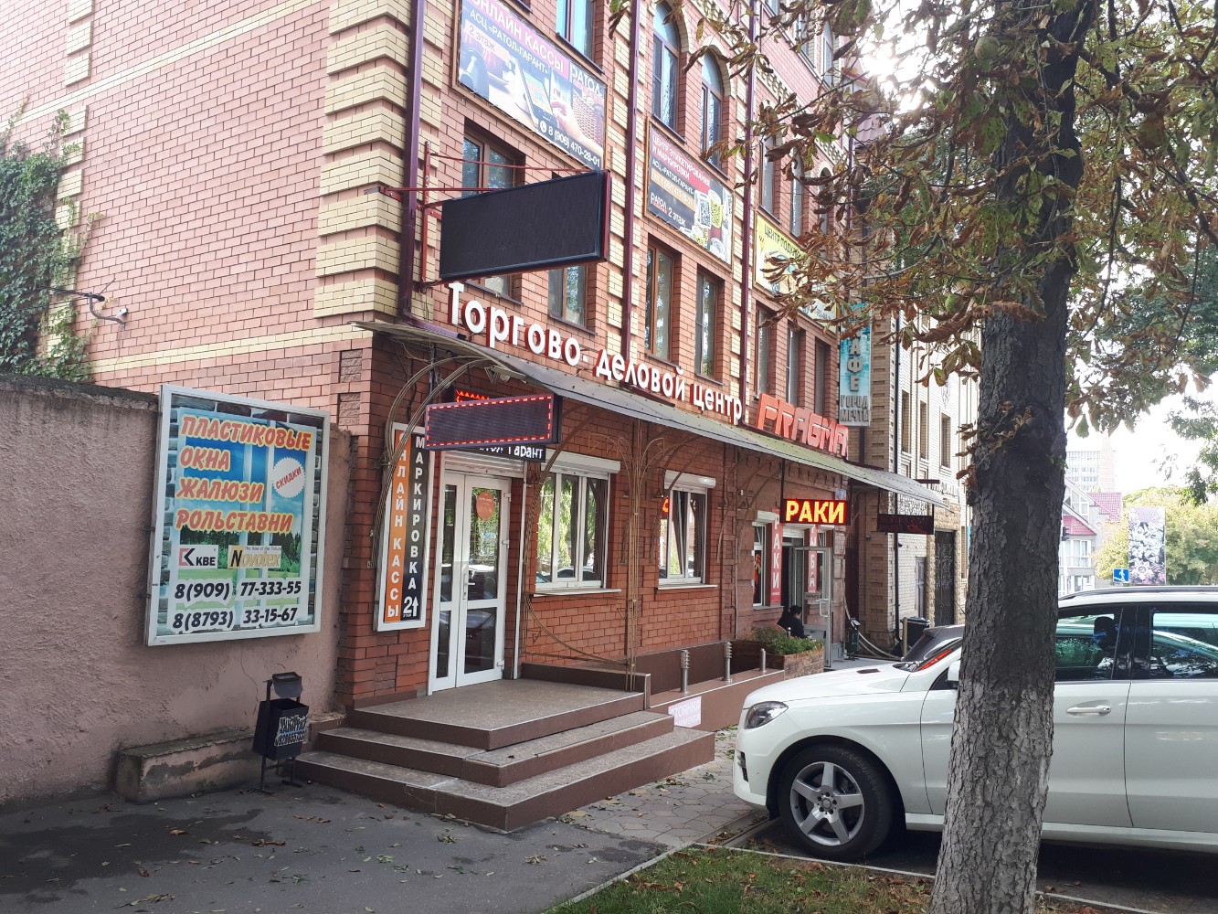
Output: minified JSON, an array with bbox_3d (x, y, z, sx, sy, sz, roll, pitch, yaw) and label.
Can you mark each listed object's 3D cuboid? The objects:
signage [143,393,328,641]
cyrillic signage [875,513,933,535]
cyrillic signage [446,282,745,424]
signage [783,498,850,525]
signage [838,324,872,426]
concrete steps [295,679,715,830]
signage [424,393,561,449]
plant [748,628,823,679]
[{"bbox_3d":[-2.937,0.497,7.699,0.070,1.920,1.620,-2,-7,31],"label":"signage"},{"bbox_3d":[5.754,1.297,18.417,1.050,0.365,0.100,-2,-7,31],"label":"cyrillic signage"},{"bbox_3d":[0.277,-1.109,12.246,0.100,0.560,7.150,-2,-7,31],"label":"cyrillic signage"},{"bbox_3d":[3.092,0.823,14.152,1.020,0.360,0.100,-2,-7,31],"label":"signage"},{"bbox_3d":[5.060,-1.839,19.501,0.660,2.500,0.150,-2,-7,31],"label":"signage"},{"bbox_3d":[-0.878,2.522,8.490,2.530,0.520,3.380,-2,-7,31],"label":"concrete steps"},{"bbox_3d":[-0.970,-0.270,7.752,1.310,0.380,0.100,-2,-7,31],"label":"signage"},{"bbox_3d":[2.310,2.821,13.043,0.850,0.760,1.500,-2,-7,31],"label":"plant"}]

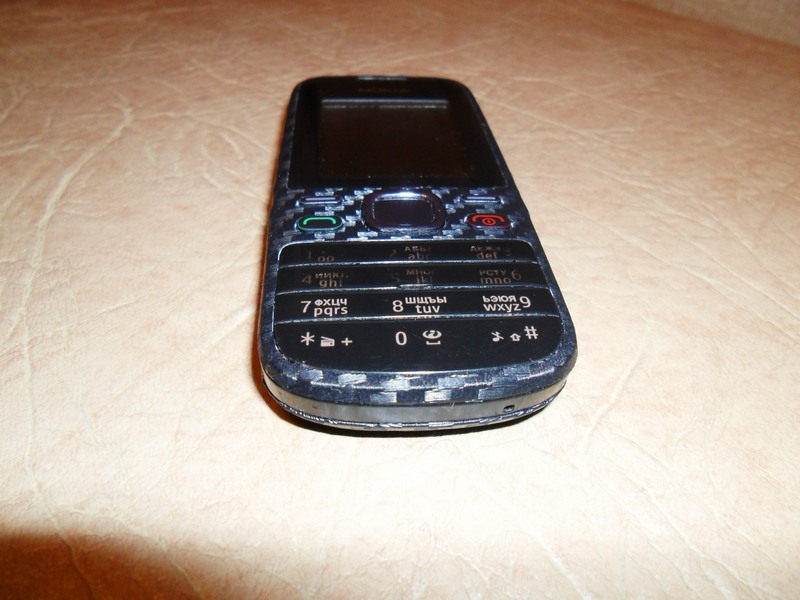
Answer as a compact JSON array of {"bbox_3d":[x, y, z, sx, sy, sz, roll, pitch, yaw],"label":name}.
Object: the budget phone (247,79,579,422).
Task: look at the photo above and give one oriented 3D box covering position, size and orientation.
[{"bbox_3d":[-0.001,-0.019,0.123,0.046,0.014,0.108,-1,39,-5],"label":"budget phone"}]

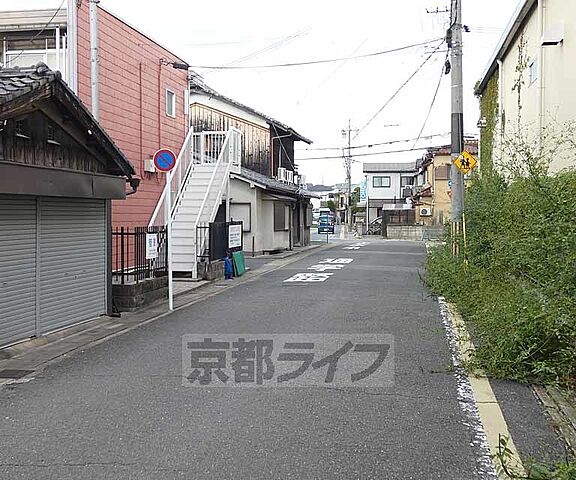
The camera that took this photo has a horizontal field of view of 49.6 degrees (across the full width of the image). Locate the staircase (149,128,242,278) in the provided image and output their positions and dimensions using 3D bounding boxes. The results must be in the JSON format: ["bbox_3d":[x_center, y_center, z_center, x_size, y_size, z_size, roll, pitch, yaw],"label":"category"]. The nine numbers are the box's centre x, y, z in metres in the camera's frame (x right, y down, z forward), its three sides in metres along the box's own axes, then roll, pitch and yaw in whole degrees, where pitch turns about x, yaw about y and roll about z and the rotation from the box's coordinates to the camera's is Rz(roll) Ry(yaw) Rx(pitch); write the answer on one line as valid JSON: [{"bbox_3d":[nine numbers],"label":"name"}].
[{"bbox_3d":[-2.352,-1.169,17.029,1.150,4.010,4.290,0,2,11],"label":"staircase"}]

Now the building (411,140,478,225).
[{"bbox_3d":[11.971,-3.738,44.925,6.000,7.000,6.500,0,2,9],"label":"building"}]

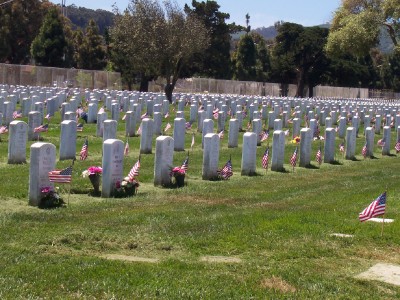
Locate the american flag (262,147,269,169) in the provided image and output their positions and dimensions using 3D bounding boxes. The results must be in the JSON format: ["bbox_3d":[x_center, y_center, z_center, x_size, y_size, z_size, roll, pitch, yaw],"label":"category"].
[{"bbox_3d":[0.964,0.110,18.800,0.110,0.320,0.080,2,3,-20],"label":"american flag"}]

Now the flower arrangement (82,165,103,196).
[{"bbox_3d":[-1.165,0.341,14.100,0.250,0.315,0.220,3,3,0],"label":"flower arrangement"}]

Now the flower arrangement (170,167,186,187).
[{"bbox_3d":[-0.253,0.318,15.100,0.190,0.240,0.180,2,3,0],"label":"flower arrangement"}]

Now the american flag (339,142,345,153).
[{"bbox_3d":[2.471,-0.044,22.400,0.110,0.180,0.080,2,3,0],"label":"american flag"}]

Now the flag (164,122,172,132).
[{"bbox_3d":[-0.824,-0.584,33.300,0.200,0.260,0.090,2,3,-10],"label":"flag"}]

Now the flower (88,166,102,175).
[{"bbox_3d":[-1.128,0.221,13.850,0.150,0.090,0.130,2,3,0],"label":"flower"}]

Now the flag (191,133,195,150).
[{"bbox_3d":[-0.142,-0.172,25.200,0.090,0.330,0.070,2,3,-20],"label":"flag"}]

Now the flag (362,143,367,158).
[{"bbox_3d":[3.065,0.009,23.900,0.085,0.280,0.080,2,3,0],"label":"flag"}]

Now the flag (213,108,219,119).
[{"bbox_3d":[0.520,-1.224,43.000,0.200,0.320,0.100,2,3,0],"label":"flag"}]

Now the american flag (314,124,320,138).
[{"bbox_3d":[3.108,-0.497,34.000,0.150,0.340,0.100,2,3,-20],"label":"american flag"}]

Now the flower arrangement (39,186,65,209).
[{"bbox_3d":[-1.436,0.459,12.400,0.250,0.220,0.230,3,3,0],"label":"flower arrangement"}]

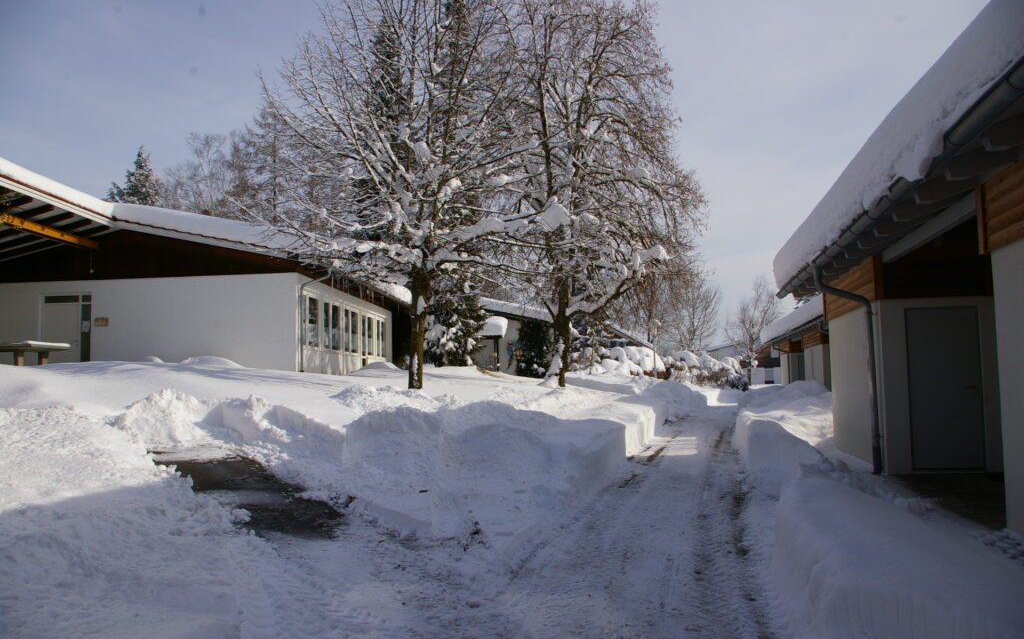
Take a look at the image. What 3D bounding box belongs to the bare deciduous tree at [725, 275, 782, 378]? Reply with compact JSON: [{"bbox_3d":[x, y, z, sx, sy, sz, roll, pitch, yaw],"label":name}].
[{"bbox_3d":[13.560,0.588,43.000,3.300,6.200,3.300,-1,-5,0],"label":"bare deciduous tree"}]

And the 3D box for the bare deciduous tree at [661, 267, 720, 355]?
[{"bbox_3d":[11.165,0.000,48.000,3.900,6.900,3.900,-1,-5,0],"label":"bare deciduous tree"}]

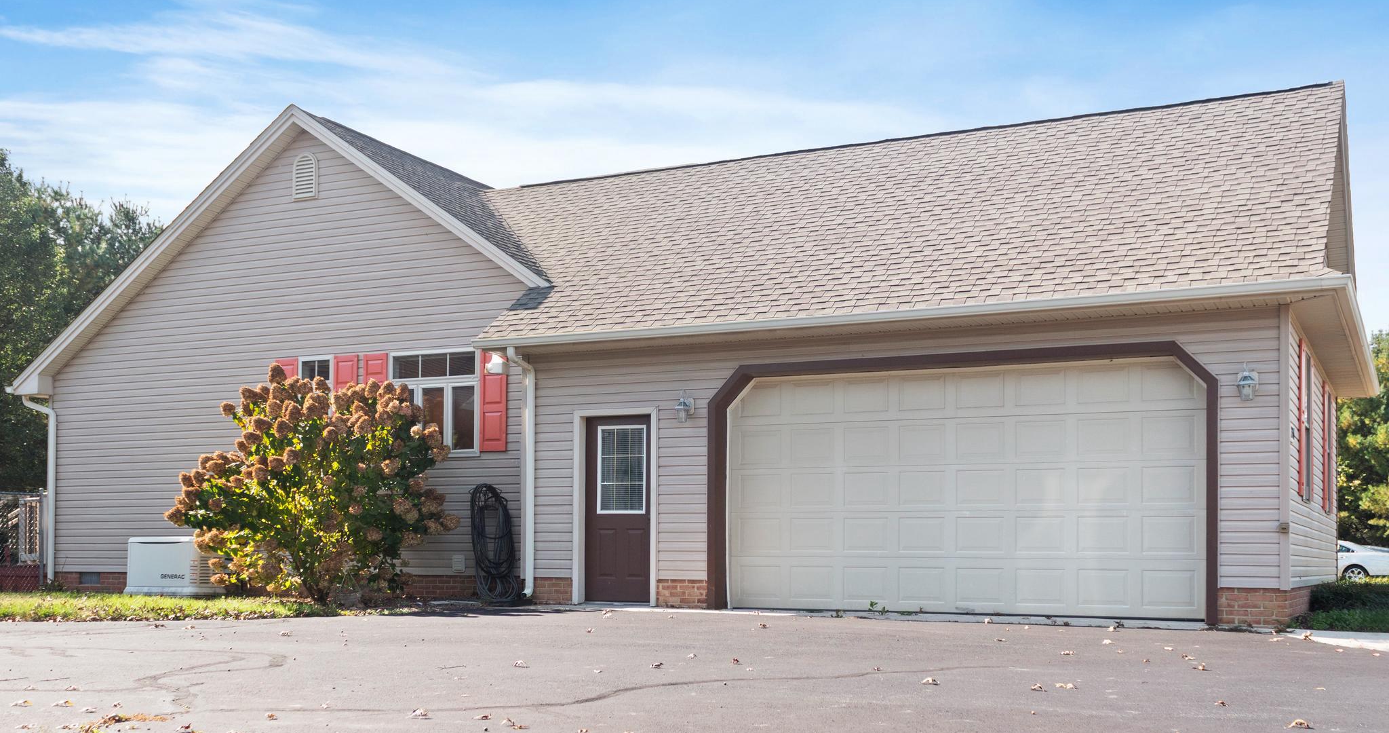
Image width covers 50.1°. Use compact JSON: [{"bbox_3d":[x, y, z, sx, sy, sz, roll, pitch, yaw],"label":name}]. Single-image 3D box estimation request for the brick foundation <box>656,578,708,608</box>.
[{"bbox_3d":[-0.091,2.417,15.876,0.622,0.300,0.200,-2,-4,26],"label":"brick foundation"}]

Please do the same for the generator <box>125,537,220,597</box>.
[{"bbox_3d":[-6.682,2.577,19.108,1.200,0.750,0.630,-2,-4,26],"label":"generator"}]

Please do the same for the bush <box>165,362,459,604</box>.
[{"bbox_3d":[-4.450,1.357,17.272,2.950,2.750,2.300,-2,-4,26],"label":"bush"}]

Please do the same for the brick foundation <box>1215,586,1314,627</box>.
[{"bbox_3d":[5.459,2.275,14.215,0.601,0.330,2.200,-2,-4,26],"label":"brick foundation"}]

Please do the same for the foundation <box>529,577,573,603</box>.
[{"bbox_3d":[-1.557,2.493,16.610,0.568,0.290,0.200,-2,-4,26],"label":"foundation"}]

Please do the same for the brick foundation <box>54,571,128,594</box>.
[{"bbox_3d":[-8.392,3.030,20.868,1.432,0.304,0.200,-2,-4,26],"label":"brick foundation"}]

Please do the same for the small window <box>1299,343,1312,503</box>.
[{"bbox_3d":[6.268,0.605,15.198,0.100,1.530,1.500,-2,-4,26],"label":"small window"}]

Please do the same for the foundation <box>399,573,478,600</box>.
[{"bbox_3d":[-3.111,2.720,18.380,1.222,0.294,0.200,-2,-4,26],"label":"foundation"}]

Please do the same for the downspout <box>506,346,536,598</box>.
[{"bbox_3d":[-1.900,1.169,16.403,0.120,2.830,0.450,-2,-4,26],"label":"downspout"}]

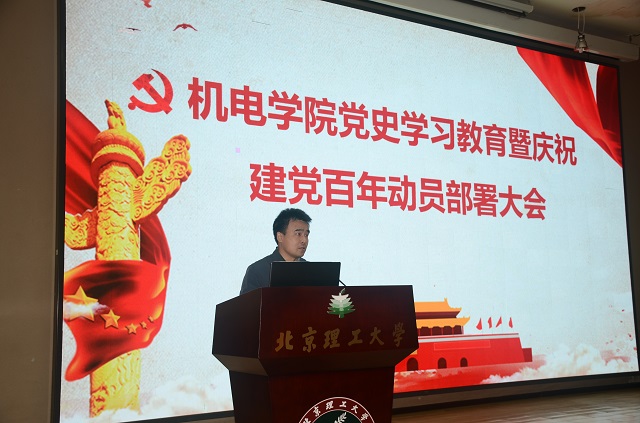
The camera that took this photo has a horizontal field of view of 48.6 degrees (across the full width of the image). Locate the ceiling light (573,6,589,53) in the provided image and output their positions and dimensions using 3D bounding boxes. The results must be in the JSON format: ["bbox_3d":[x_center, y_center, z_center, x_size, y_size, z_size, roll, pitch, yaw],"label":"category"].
[{"bbox_3d":[2.593,-1.799,7.050,0.130,0.430,0.130,-4,-7,29],"label":"ceiling light"}]

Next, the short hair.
[{"bbox_3d":[-0.140,0.074,3.480,0.200,0.185,0.170,-6,-8,42],"label":"short hair"}]

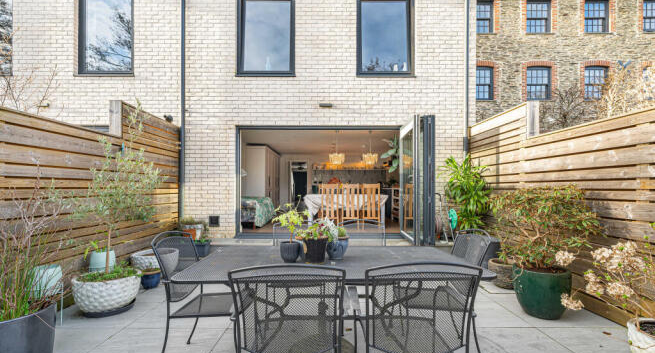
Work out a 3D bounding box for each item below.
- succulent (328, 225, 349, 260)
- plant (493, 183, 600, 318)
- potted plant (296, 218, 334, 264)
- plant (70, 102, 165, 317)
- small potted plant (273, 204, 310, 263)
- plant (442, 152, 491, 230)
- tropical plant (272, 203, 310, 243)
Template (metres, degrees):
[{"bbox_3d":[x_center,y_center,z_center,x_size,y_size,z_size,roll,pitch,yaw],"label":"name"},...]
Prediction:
[{"bbox_3d":[0.076,0.463,2.081,0.160,0.237,0.160,0,-3,0],"label":"succulent"},{"bbox_3d":[2.110,0.707,2.820,0.970,1.258,0.880,0,-3,0],"label":"plant"},{"bbox_3d":[-0.074,0.446,2.060,0.250,0.300,0.230,0,-2,0],"label":"potted plant"},{"bbox_3d":[-2.160,0.274,2.990,0.860,2.138,0.800,0,-3,0],"label":"plant"},{"bbox_3d":[-0.247,0.380,2.000,0.250,0.395,0.230,0,-3,0],"label":"small potted plant"},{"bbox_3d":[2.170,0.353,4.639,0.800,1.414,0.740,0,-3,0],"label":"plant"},{"bbox_3d":[-0.247,0.316,2.002,0.250,0.273,0.230,0,-3,0],"label":"tropical plant"}]

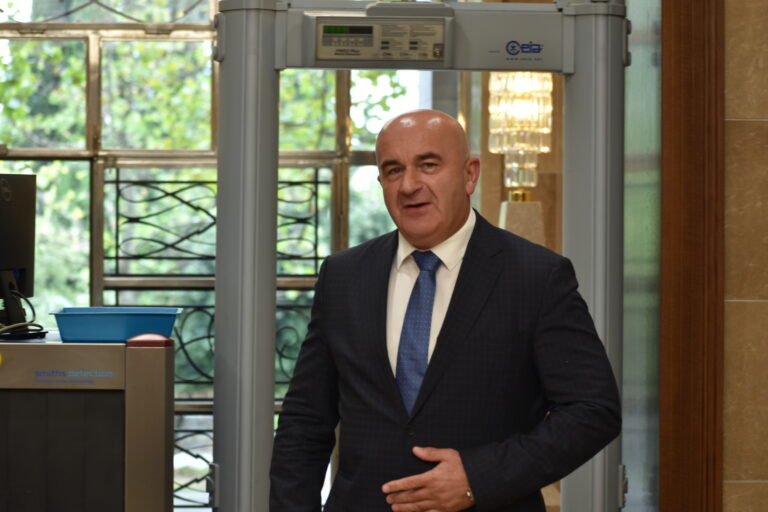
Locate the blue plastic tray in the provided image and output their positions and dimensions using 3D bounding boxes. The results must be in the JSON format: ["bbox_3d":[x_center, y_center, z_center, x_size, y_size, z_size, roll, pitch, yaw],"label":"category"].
[{"bbox_3d":[-0.622,0.164,7.100,0.300,0.070,0.400,0,1,-2],"label":"blue plastic tray"}]

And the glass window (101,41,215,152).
[{"bbox_3d":[-0.864,-0.609,11.500,0.425,0.420,0.040,0,1,0],"label":"glass window"}]

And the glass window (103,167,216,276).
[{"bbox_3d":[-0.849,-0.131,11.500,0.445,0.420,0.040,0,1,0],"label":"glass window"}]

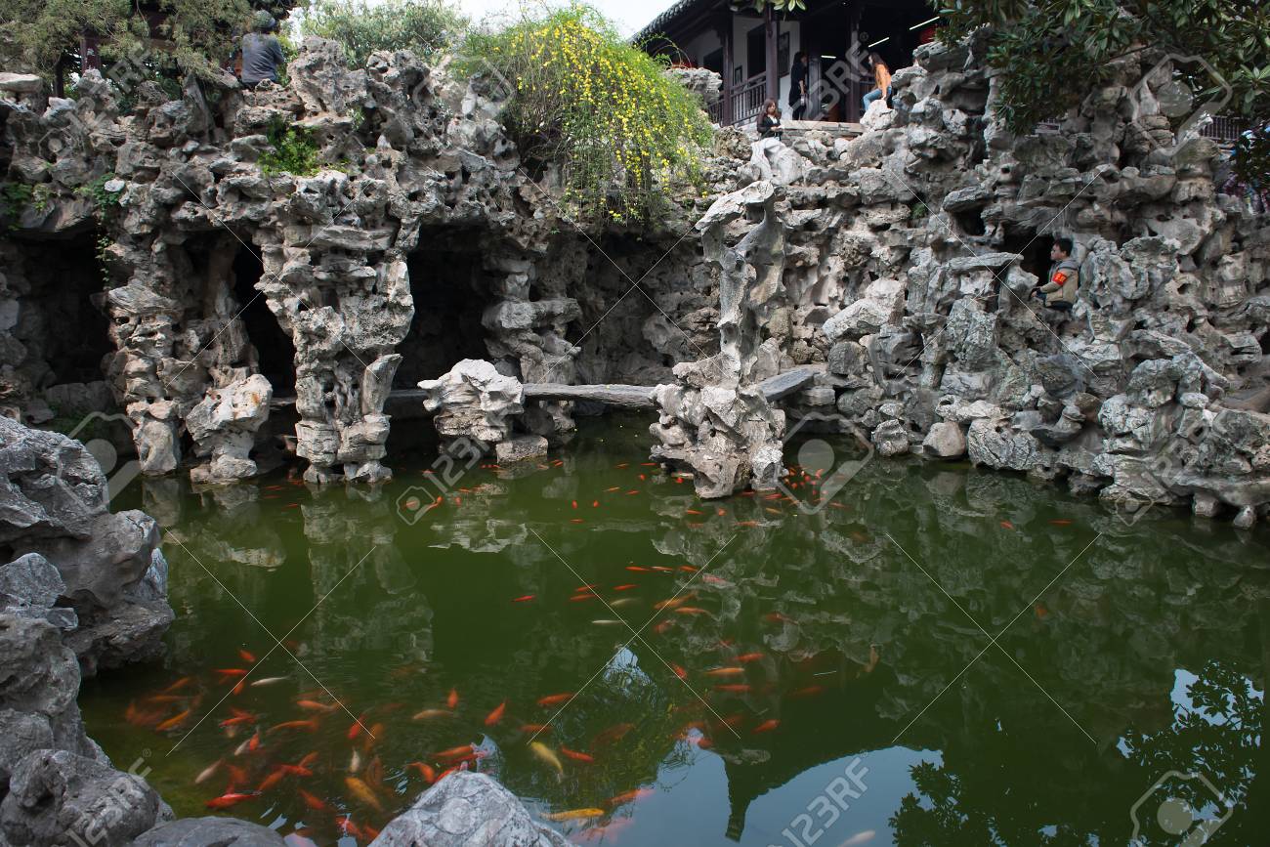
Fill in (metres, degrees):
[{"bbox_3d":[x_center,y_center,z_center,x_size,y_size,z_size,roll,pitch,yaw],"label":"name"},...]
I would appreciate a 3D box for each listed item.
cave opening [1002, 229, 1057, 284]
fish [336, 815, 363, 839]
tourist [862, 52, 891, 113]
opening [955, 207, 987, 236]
[{"bbox_3d":[4.990,-2.118,10.700,0.700,0.680,0.600,4,10,30],"label":"cave opening"},{"bbox_3d":[-1.170,1.656,3.474,0.207,0.050,0.045,7,13,41],"label":"fish"},{"bbox_3d":[4.812,-6.760,16.900,0.580,1.200,0.450,-2,10,-5],"label":"tourist"},{"bbox_3d":[4.239,-2.546,10.700,0.400,0.360,0.380,2,10,18],"label":"opening"}]

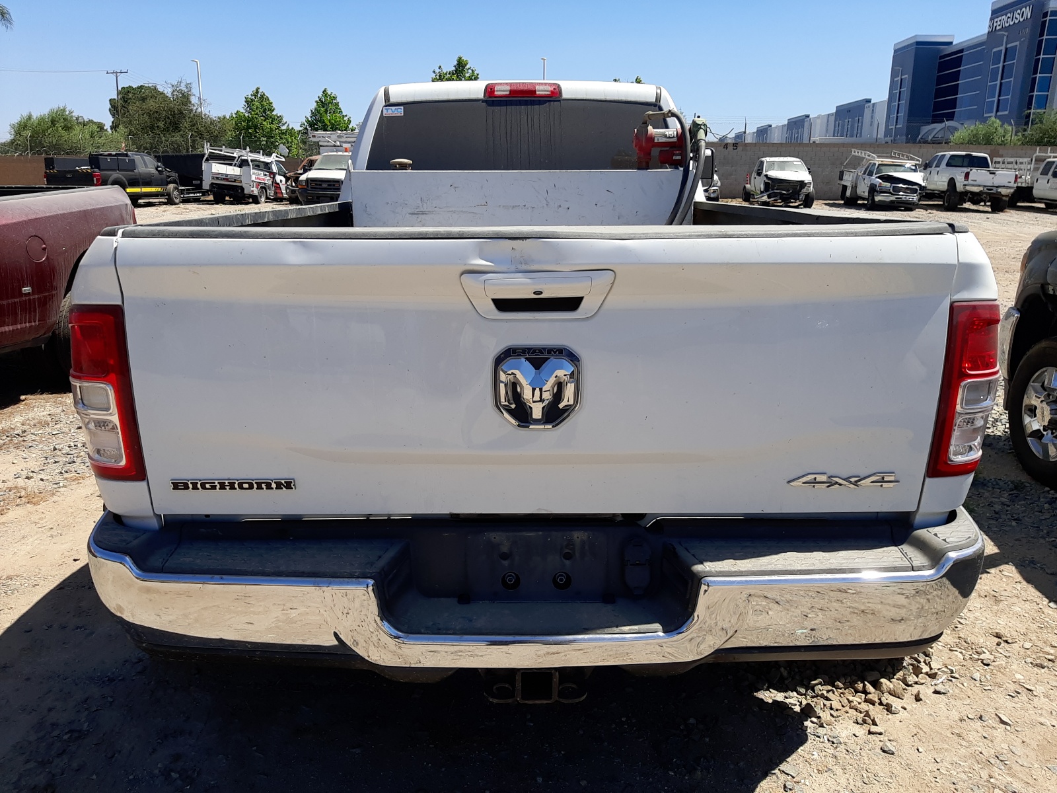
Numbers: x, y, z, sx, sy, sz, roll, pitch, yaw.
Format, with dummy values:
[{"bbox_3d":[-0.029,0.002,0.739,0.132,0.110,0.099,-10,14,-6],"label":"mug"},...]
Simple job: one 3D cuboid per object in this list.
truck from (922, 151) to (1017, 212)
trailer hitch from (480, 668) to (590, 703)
[{"bbox_3d":[17.953,-9.053,33.091,2.060,2.200,6.250,2,16,7],"label":"truck"},{"bbox_3d":[0.016,0.571,1.683,0.215,0.090,0.140,0,16,0],"label":"trailer hitch"}]

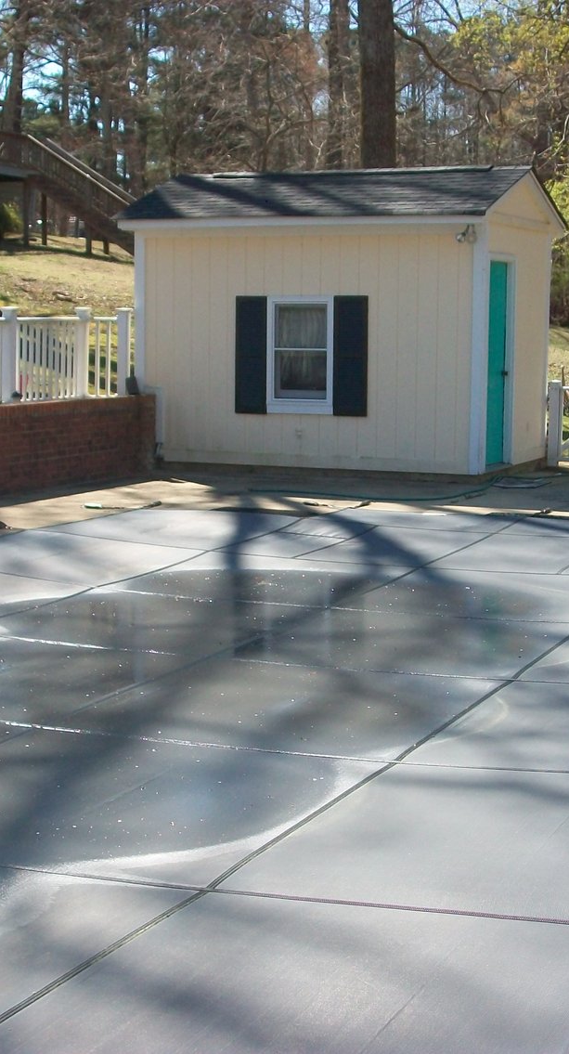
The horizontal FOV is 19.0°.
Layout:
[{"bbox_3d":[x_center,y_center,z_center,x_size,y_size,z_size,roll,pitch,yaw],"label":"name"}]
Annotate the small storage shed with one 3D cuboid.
[{"bbox_3d":[0.652,-2.214,18.142,3.958,3.100,2.980,3,8,23],"label":"small storage shed"}]

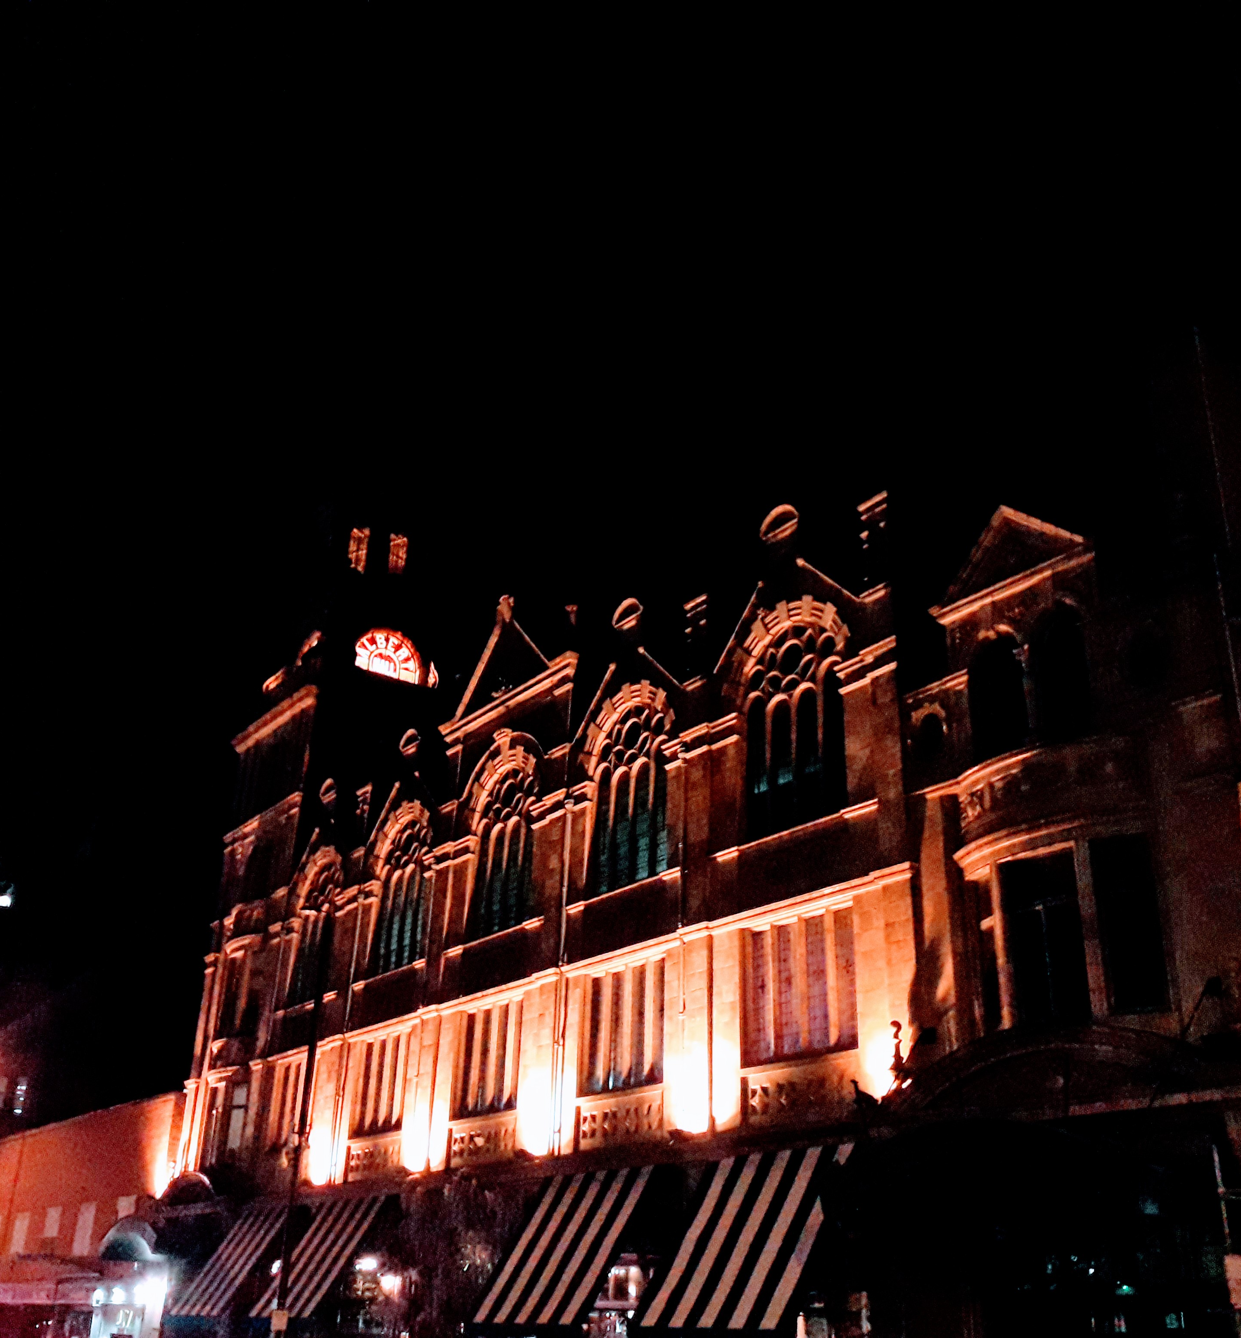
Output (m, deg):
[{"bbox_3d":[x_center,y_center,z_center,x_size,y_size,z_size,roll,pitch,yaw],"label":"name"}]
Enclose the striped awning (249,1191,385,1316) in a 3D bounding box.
[{"bbox_3d":[-7.320,14.236,33.561,1.740,2.871,3.393,20,-31,-32],"label":"striped awning"}]

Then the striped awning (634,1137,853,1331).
[{"bbox_3d":[2.051,9.143,22.394,1.740,2.871,3.393,20,-31,-32],"label":"striped awning"}]

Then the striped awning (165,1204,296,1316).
[{"bbox_3d":[-10.462,15.943,37.305,1.740,2.871,3.393,20,-31,-32],"label":"striped awning"}]

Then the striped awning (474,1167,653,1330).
[{"bbox_3d":[-1.091,10.850,26.137,1.740,2.871,3.393,20,-31,-32],"label":"striped awning"}]

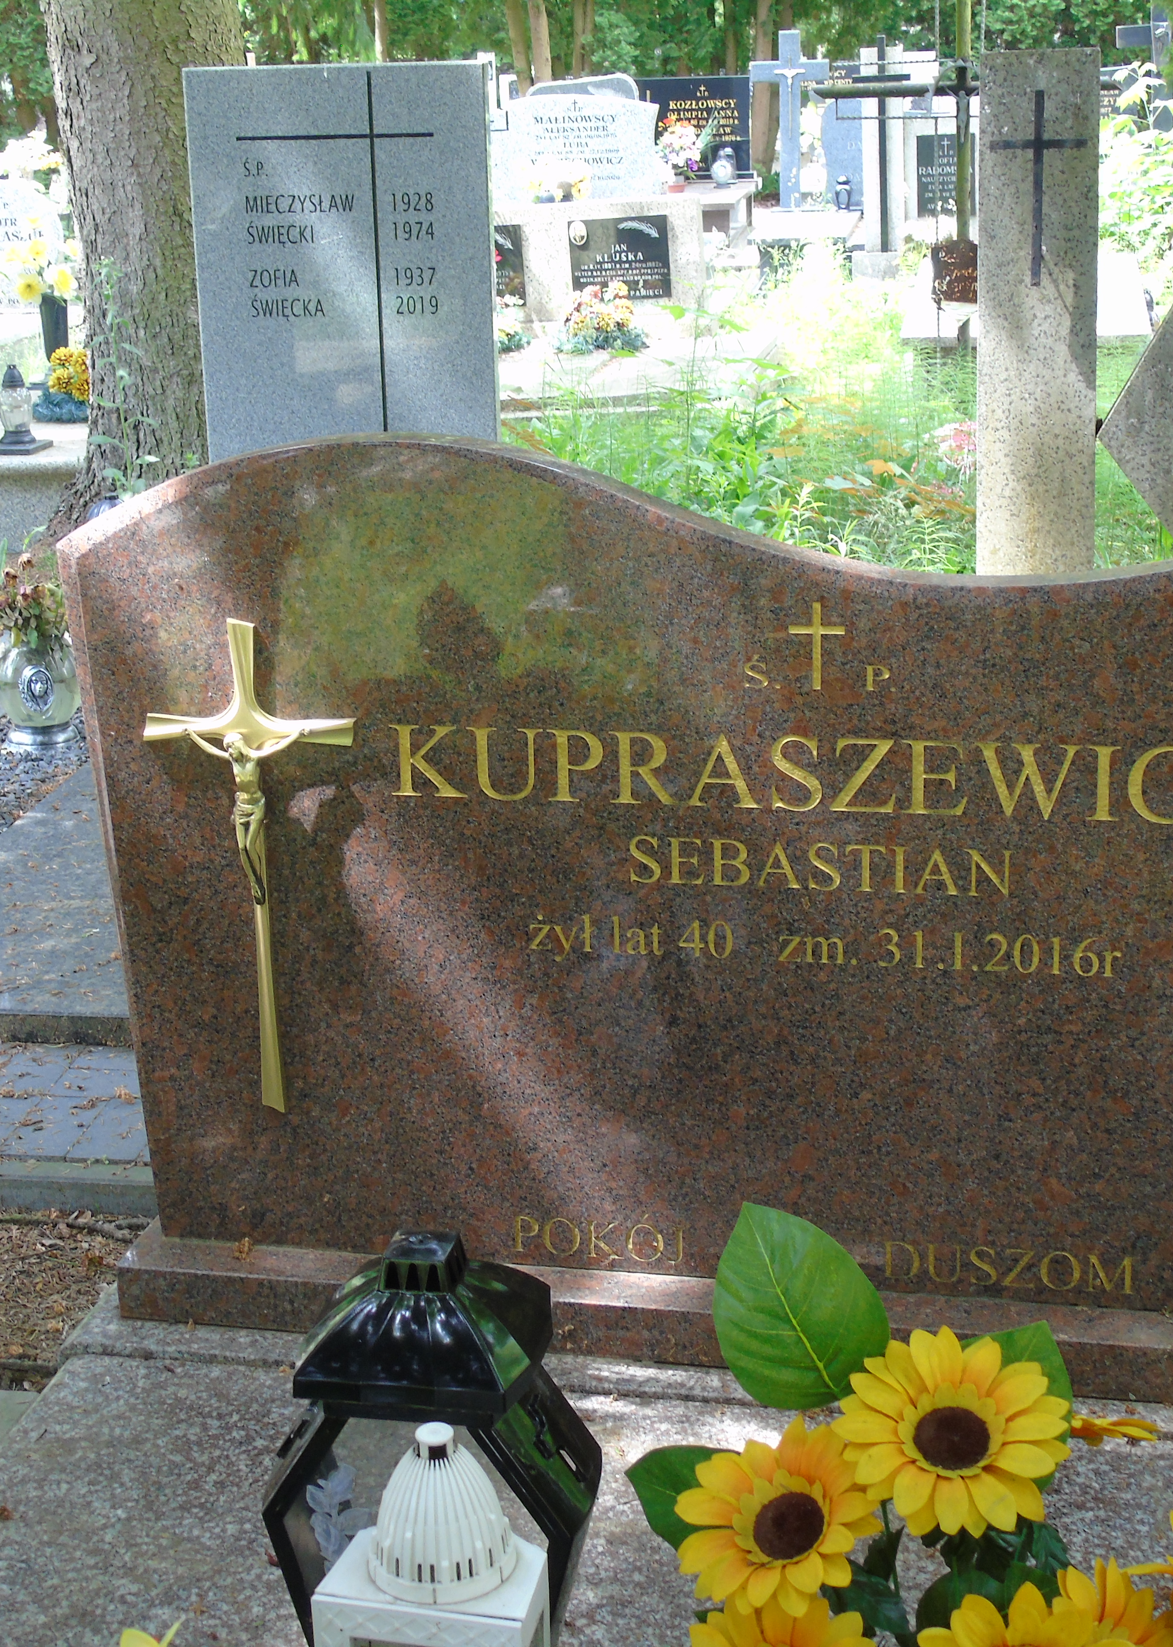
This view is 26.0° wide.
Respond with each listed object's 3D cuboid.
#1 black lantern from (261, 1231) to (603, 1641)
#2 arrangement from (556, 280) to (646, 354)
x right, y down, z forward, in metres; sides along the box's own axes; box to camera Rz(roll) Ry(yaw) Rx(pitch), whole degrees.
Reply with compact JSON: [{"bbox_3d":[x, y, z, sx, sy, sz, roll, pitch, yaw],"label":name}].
[{"bbox_3d":[-0.088,0.375,1.462,0.178,0.290,0.124,1,17,10],"label":"black lantern"},{"bbox_3d":[0.048,-1.836,9.135,0.320,0.255,0.250,-7,19,-16],"label":"arrangement"}]

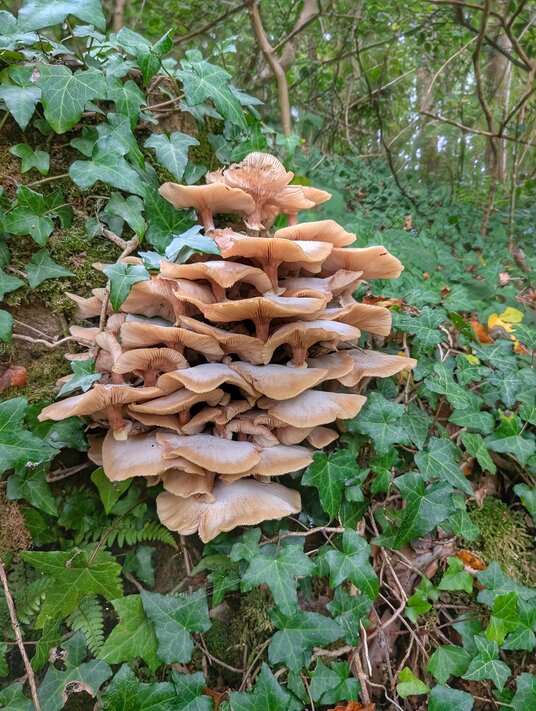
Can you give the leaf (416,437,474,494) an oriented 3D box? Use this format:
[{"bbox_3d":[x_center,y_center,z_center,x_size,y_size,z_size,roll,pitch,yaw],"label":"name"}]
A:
[{"bbox_3d":[0.250,0.156,0.700,0.073,0.076,0.022,1,-28,7],"label":"leaf"}]

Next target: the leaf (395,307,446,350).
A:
[{"bbox_3d":[0.215,-0.041,0.696,0.072,0.016,0.082,15,55,26],"label":"leaf"}]

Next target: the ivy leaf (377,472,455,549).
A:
[{"bbox_3d":[0.197,0.207,0.660,0.095,0.091,0.022,1,-21,7],"label":"ivy leaf"}]

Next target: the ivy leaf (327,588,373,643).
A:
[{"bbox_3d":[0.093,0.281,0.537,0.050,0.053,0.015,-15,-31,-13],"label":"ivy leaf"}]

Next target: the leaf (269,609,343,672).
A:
[{"bbox_3d":[0.044,0.335,0.580,0.084,0.064,0.022,0,-27,0],"label":"leaf"}]

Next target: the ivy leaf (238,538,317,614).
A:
[{"bbox_3d":[0.013,0.245,0.532,0.085,0.020,0.072,-9,54,-7],"label":"ivy leaf"}]

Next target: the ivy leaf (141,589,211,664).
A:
[{"bbox_3d":[-0.107,0.313,0.570,0.073,0.076,0.022,0,-24,0],"label":"ivy leaf"}]

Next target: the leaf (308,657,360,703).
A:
[{"bbox_3d":[0.072,0.352,0.532,0.053,0.018,0.041,4,50,3],"label":"leaf"}]

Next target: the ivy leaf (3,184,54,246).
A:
[{"bbox_3d":[-0.277,-0.160,0.572,0.053,0.081,0.018,-14,-12,-12],"label":"ivy leaf"}]

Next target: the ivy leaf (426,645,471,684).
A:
[{"bbox_3d":[0.223,0.382,0.610,0.047,0.038,0.015,1,-30,7],"label":"ivy leaf"}]

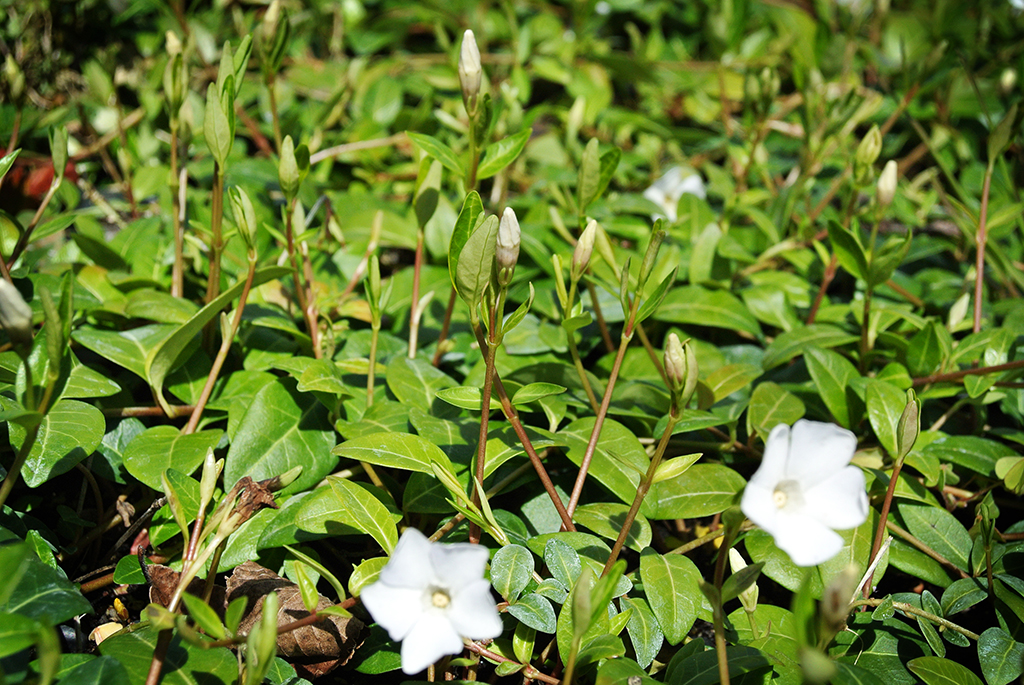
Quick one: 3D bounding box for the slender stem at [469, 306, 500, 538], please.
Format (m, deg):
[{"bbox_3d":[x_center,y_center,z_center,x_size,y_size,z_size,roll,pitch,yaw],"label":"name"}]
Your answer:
[{"bbox_3d":[-0.006,0.019,0.493,0.003,0.058,0.003,5,13,0],"label":"slender stem"}]

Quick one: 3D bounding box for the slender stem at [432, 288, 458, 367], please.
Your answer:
[{"bbox_3d":[-0.018,-0.004,0.585,0.002,0.024,0.002,16,17,0],"label":"slender stem"}]

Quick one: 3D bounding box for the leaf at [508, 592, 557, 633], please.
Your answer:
[{"bbox_3d":[0.004,0.057,0.440,0.012,0.003,0.008,26,49,30],"label":"leaf"}]

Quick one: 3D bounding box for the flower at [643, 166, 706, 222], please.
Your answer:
[{"bbox_3d":[0.065,-0.059,0.840,0.027,0.026,0.012,-4,-22,-14],"label":"flower"}]

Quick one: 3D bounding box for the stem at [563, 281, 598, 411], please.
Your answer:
[{"bbox_3d":[0.019,0.001,0.595,0.006,0.040,0.004,-10,15,2],"label":"stem"}]

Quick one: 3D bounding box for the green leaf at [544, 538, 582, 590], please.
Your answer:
[{"bbox_3d":[0.011,0.050,0.470,0.008,0.003,0.013,-17,62,-11],"label":"green leaf"}]

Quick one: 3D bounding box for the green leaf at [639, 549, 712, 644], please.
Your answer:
[{"bbox_3d":[0.037,0.058,0.480,0.016,0.005,0.026,-2,49,-6],"label":"green leaf"}]

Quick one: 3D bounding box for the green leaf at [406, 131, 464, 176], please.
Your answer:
[{"bbox_3d":[-0.020,-0.050,0.560,0.020,0.004,0.008,38,44,9],"label":"green leaf"}]

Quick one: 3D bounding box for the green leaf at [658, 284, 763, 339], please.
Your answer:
[{"bbox_3d":[0.059,-0.009,0.629,0.033,0.006,0.015,7,41,8],"label":"green leaf"}]

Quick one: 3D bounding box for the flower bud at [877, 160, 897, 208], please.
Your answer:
[{"bbox_3d":[0.111,-0.047,0.625,0.005,0.015,0.005,15,12,-3],"label":"flower bud"}]

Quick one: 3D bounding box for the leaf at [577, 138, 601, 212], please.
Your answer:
[{"bbox_3d":[0.024,-0.051,0.648,0.006,0.023,0.004,7,18,0],"label":"leaf"}]

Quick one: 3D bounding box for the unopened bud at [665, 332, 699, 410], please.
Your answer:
[{"bbox_3d":[0.038,0.006,0.475,0.007,0.018,0.006,-3,13,0],"label":"unopened bud"}]

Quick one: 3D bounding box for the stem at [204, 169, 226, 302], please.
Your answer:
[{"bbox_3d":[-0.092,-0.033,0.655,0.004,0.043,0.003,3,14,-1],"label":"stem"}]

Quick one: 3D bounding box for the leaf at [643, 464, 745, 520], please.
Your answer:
[{"bbox_3d":[0.044,0.036,0.508,0.026,0.005,0.017,-7,40,-7],"label":"leaf"}]

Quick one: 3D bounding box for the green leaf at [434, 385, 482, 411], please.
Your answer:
[{"bbox_3d":[-0.011,0.013,0.505,0.017,0.003,0.007,6,31,10],"label":"green leaf"}]

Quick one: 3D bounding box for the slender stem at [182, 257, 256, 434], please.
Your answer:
[{"bbox_3d":[-0.078,0.001,0.567,0.003,0.052,0.003,22,11,0],"label":"slender stem"}]

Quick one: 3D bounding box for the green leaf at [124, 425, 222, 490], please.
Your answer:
[{"bbox_3d":[-0.089,0.031,0.555,0.025,0.005,0.026,7,37,5],"label":"green leaf"}]

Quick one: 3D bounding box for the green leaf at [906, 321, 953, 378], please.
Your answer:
[{"bbox_3d":[0.130,0.002,0.660,0.013,0.019,0.004,14,-12,3],"label":"green leaf"}]

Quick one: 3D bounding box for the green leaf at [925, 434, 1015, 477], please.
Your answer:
[{"bbox_3d":[0.118,0.029,0.545,0.025,0.004,0.011,10,42,7],"label":"green leaf"}]

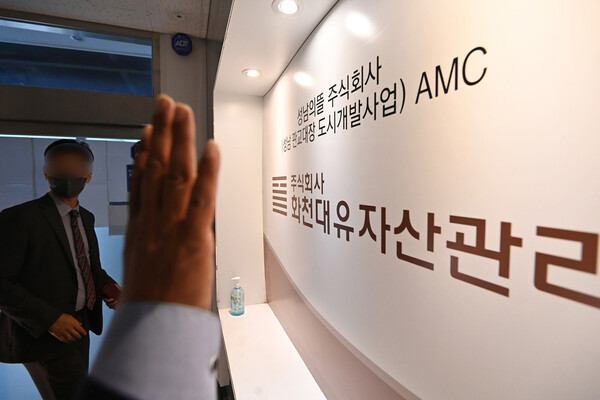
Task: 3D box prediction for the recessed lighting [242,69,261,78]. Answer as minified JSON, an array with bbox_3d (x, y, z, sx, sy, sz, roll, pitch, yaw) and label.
[{"bbox_3d":[-0.212,-0.560,1.176,0.084,0.020,0.084,-2,4,-22],"label":"recessed lighting"}]

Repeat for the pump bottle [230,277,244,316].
[{"bbox_3d":[-0.335,0.509,1.423,0.076,0.203,0.071,-2,4,-22],"label":"pump bottle"}]

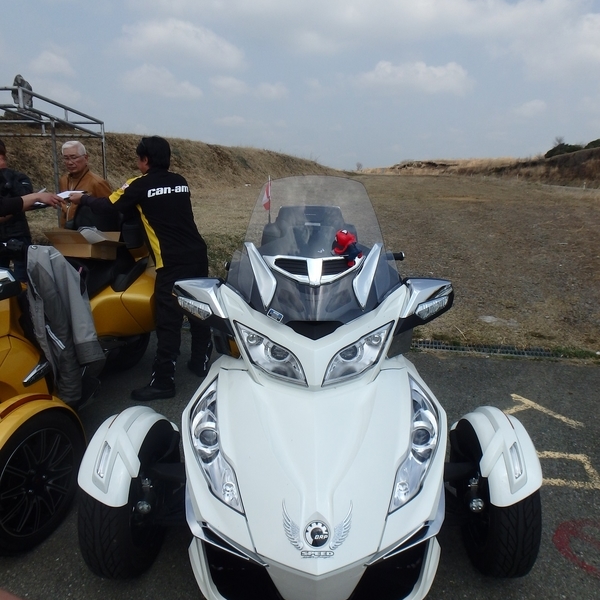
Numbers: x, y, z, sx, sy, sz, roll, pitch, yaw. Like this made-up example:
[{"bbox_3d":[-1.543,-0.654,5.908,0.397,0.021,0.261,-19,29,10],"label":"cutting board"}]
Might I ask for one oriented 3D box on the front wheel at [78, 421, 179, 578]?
[{"bbox_3d":[-0.652,0.765,1.907,0.175,0.570,0.570,1,14,3],"label":"front wheel"}]

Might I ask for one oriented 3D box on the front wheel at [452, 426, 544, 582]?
[{"bbox_3d":[0.757,0.765,1.907,0.175,0.570,0.570,1,14,3],"label":"front wheel"}]

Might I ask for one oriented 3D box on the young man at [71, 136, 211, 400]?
[{"bbox_3d":[-1.020,-0.207,3.357,0.740,1.710,0.580,9,17,33],"label":"young man"}]

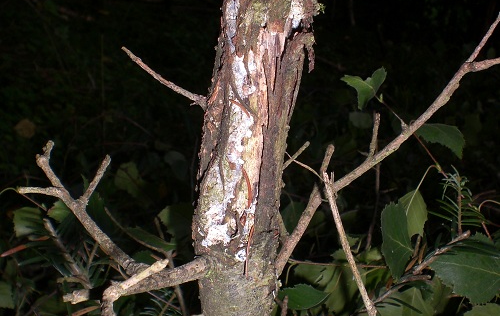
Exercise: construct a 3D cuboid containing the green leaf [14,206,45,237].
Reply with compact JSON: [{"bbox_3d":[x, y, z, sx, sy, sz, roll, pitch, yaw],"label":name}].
[{"bbox_3d":[-0.191,0.056,0.630,0.028,0.026,0.020,0,15,0],"label":"green leaf"}]

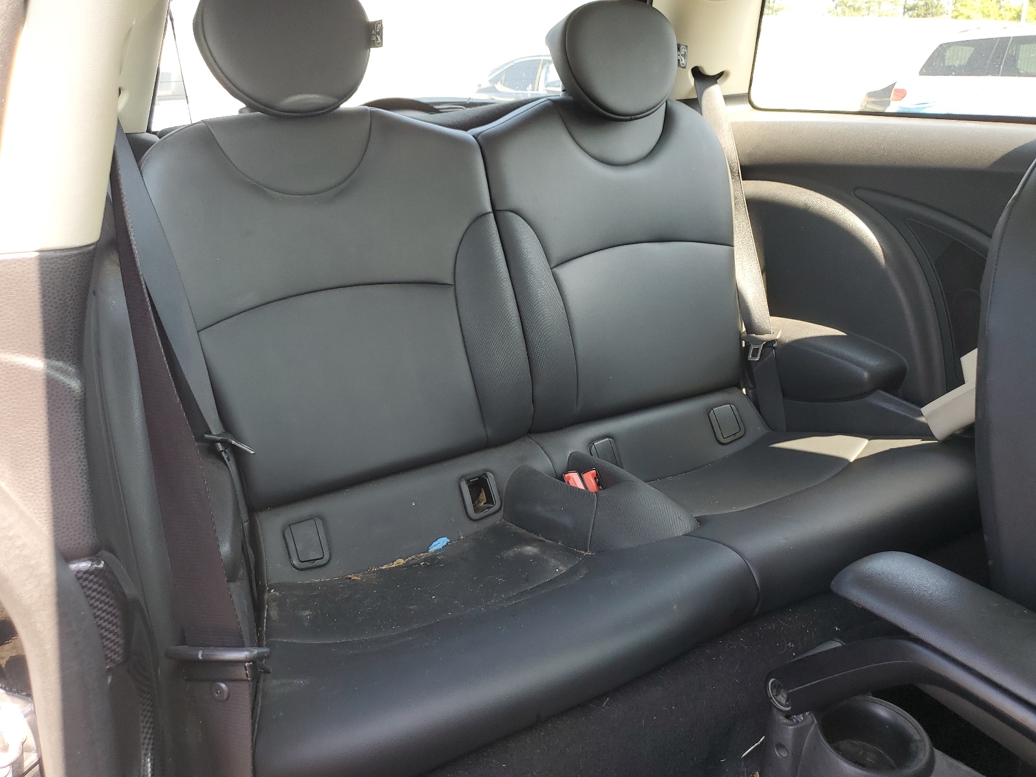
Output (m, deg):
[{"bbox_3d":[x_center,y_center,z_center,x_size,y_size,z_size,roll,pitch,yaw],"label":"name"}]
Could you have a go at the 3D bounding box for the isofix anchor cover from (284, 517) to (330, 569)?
[{"bbox_3d":[-0.302,0.225,1.117,0.056,0.067,0.013,-13,-12,-27],"label":"isofix anchor cover"}]

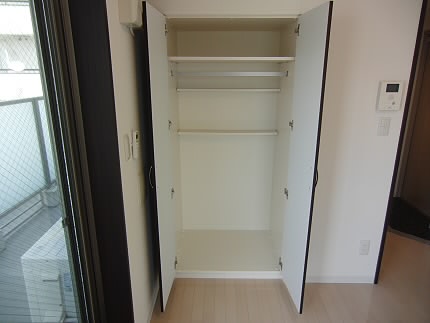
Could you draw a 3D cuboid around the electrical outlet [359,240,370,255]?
[{"bbox_3d":[1.070,0.616,2.138,0.070,0.120,0.011,0,16,0],"label":"electrical outlet"}]

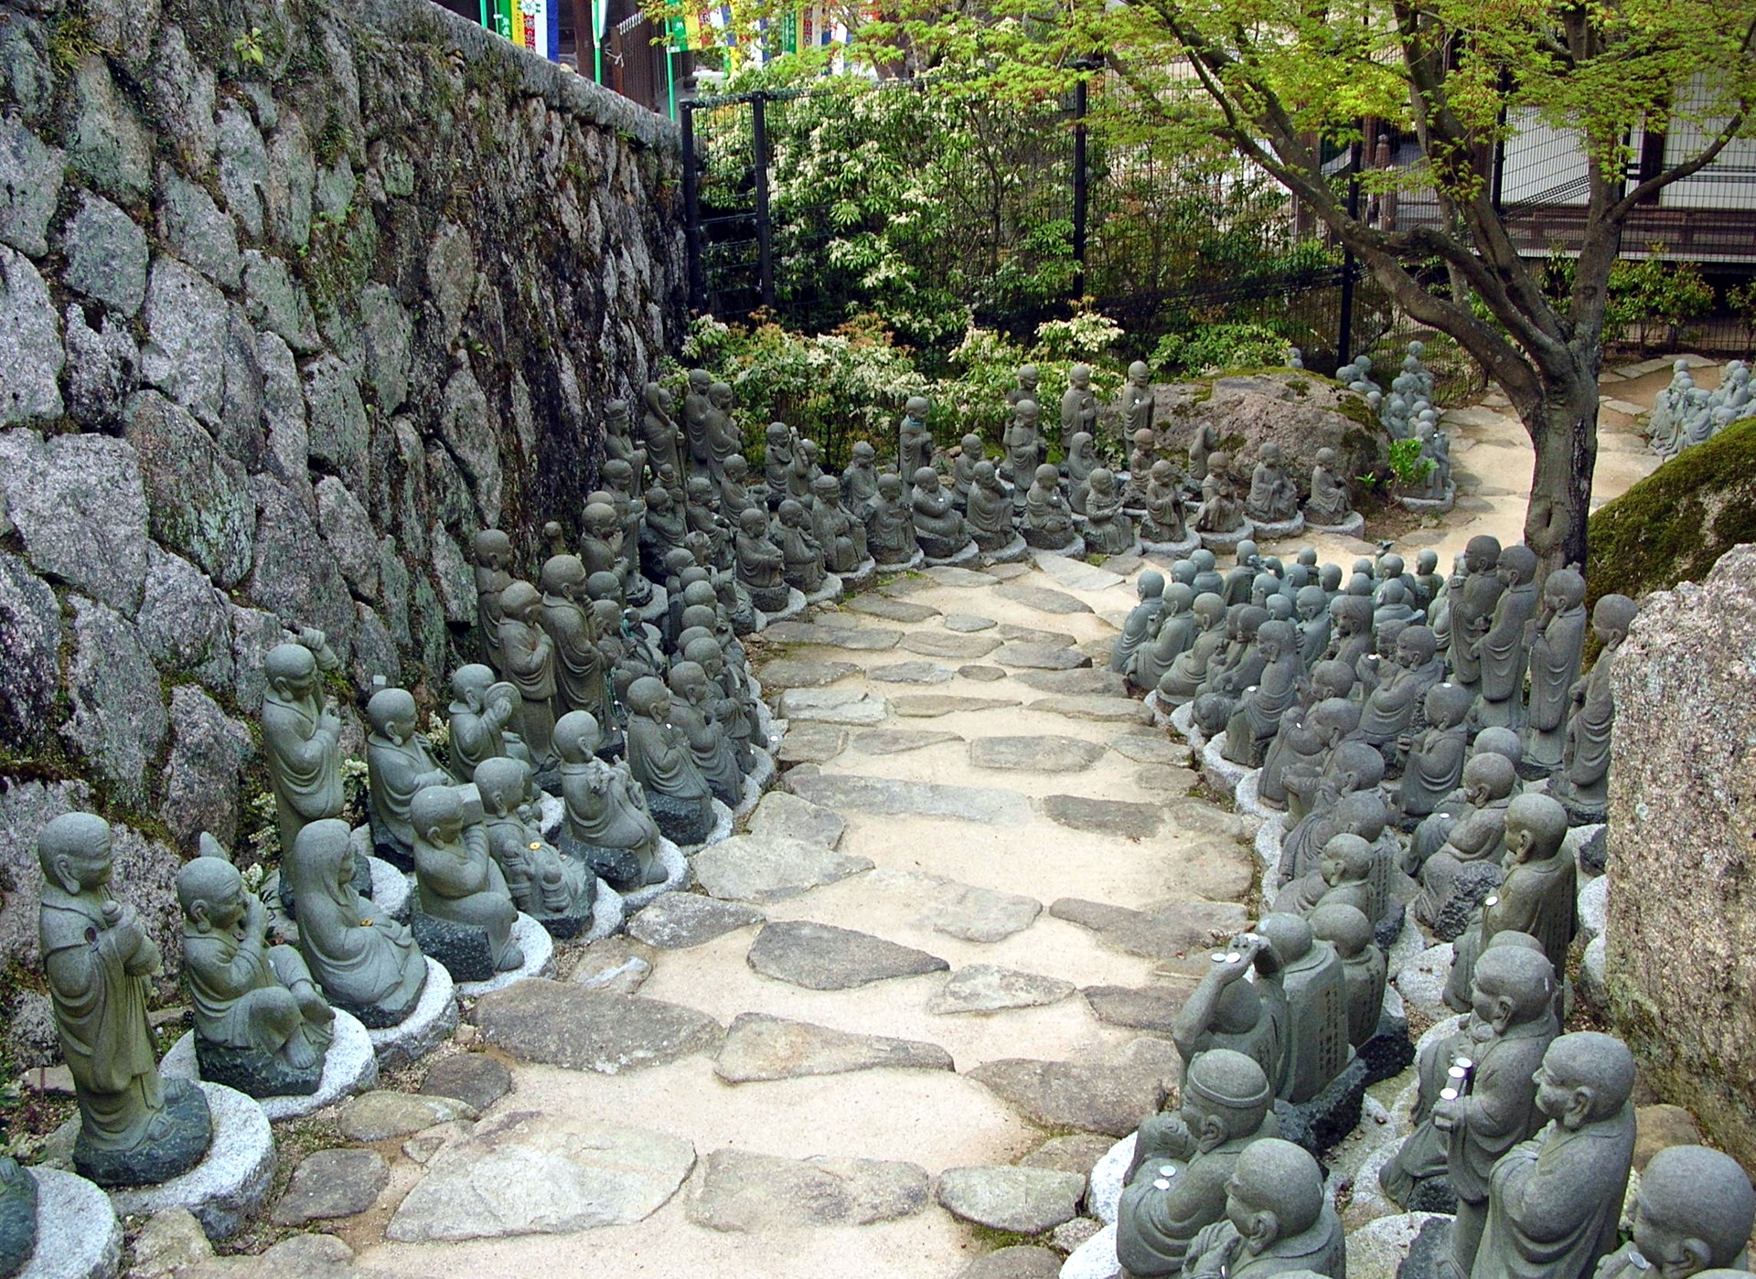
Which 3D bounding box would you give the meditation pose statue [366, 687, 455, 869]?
[{"bbox_3d":[-1.062,0.297,4.870,0.230,0.390,0.210,0,19,3],"label":"meditation pose statue"}]

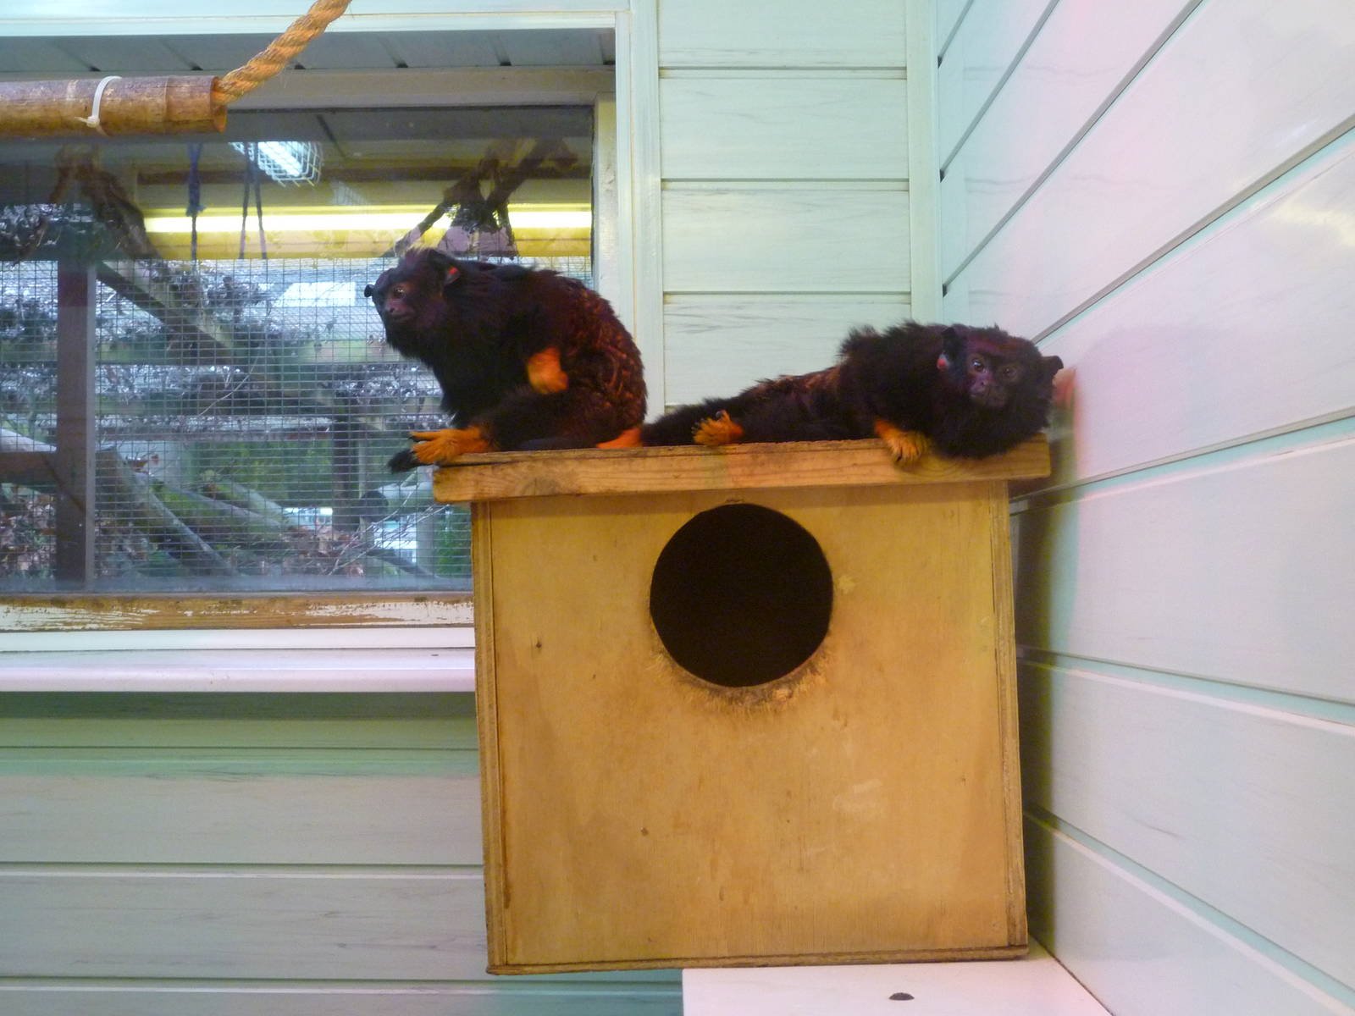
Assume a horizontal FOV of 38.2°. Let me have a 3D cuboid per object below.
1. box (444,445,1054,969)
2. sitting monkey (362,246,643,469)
[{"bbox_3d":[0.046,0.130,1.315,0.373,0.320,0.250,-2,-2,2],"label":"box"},{"bbox_3d":[-0.111,-0.097,1.270,0.175,0.143,0.100,0,-2,-20],"label":"sitting monkey"}]

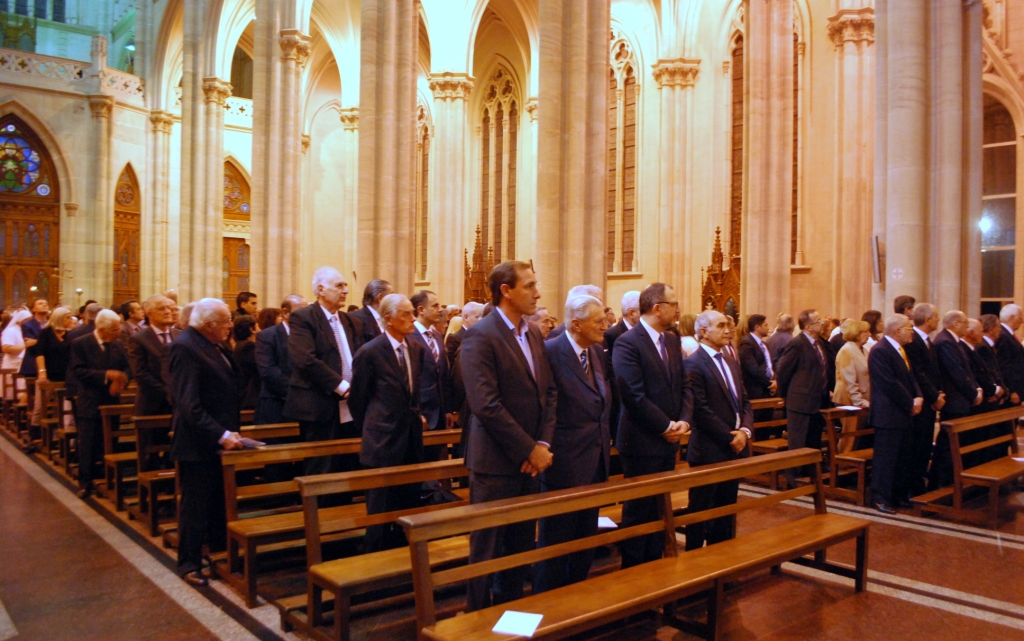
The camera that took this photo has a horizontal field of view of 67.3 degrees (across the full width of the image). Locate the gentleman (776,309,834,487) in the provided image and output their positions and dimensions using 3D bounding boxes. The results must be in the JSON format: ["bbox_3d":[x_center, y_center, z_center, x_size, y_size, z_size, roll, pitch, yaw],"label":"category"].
[{"bbox_3d":[2.827,0.775,7.353,0.550,1.762,0.420,2,-1,-44],"label":"gentleman"}]

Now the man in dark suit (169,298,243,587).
[{"bbox_3d":[-1.886,0.702,4.729,0.430,1.680,0.480,1,-1,22],"label":"man in dark suit"}]

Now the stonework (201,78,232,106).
[{"bbox_3d":[-13.569,-10.549,35.297,1.300,1.270,1.250,2,-1,-41],"label":"stonework"}]

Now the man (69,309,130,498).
[{"bbox_3d":[-3.658,0.723,6.779,0.420,1.641,0.540,0,-1,31],"label":"man"}]

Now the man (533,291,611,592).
[{"bbox_3d":[0.331,0.717,4.033,0.370,1.698,0.530,0,-1,44],"label":"man"}]

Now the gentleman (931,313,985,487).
[{"bbox_3d":[4.414,0.793,7.644,0.540,1.786,0.400,2,-1,-44],"label":"gentleman"}]

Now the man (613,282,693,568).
[{"bbox_3d":[0.812,0.683,4.445,0.400,1.795,0.540,0,-1,44],"label":"man"}]

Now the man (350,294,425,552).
[{"bbox_3d":[-0.717,0.704,4.413,0.360,1.705,0.480,0,-1,38],"label":"man"}]

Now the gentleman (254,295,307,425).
[{"bbox_3d":[-1.711,0.686,5.799,0.370,1.750,0.530,0,-1,44],"label":"gentleman"}]

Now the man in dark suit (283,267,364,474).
[{"bbox_3d":[-1.225,0.606,4.972,0.420,1.900,0.580,0,-1,44],"label":"man in dark suit"}]

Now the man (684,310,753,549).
[{"bbox_3d":[1.289,0.766,4.827,0.480,1.655,0.370,2,-1,-38],"label":"man"}]

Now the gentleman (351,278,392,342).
[{"bbox_3d":[-1.015,0.632,5.580,0.350,1.875,0.500,0,-1,30],"label":"gentleman"}]

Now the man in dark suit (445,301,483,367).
[{"bbox_3d":[-0.403,0.713,7.018,0.370,1.774,0.530,0,-1,44],"label":"man in dark suit"}]

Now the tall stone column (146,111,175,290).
[{"bbox_3d":[-18.753,-4.676,40.806,1.250,13.000,1.000,2,-1,-41],"label":"tall stone column"}]

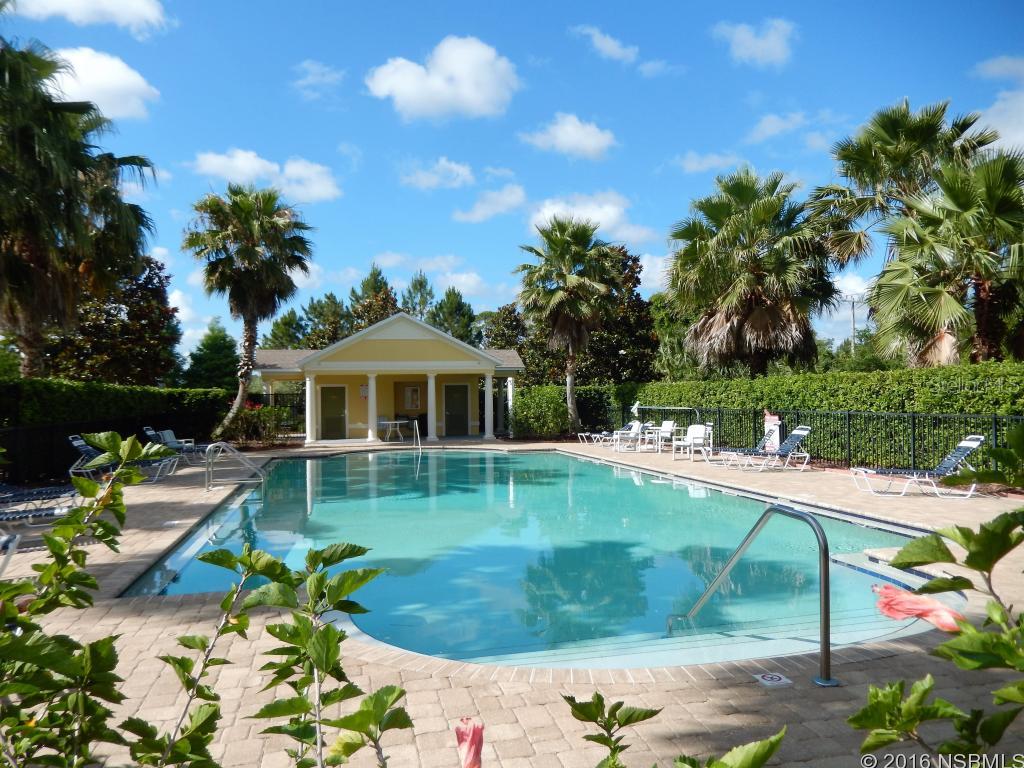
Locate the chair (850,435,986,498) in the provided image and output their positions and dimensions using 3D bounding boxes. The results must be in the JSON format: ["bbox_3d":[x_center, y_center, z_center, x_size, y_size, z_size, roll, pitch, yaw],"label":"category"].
[{"bbox_3d":[6.383,1.292,11.707,1.740,0.920,0.640,-1,-1,17],"label":"chair"}]

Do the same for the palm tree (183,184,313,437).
[{"bbox_3d":[-10.194,-2.794,28.500,5.000,9.800,5.000,-1,-1,0],"label":"palm tree"}]

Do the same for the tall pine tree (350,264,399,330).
[{"bbox_3d":[-9.282,-2.704,50.073,4.400,10.820,4.400,-1,-1,0],"label":"tall pine tree"}]

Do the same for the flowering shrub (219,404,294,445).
[{"bbox_3d":[-9.536,1.512,27.600,2.650,1.500,1.900,-1,-1,0],"label":"flowering shrub"}]

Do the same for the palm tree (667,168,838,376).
[{"bbox_3d":[8.130,-2.643,25.000,5.500,9.356,5.500,-1,-1,18],"label":"palm tree"}]

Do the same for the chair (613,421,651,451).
[{"bbox_3d":[3.364,1.507,21.072,0.750,0.900,0.650,0,-1,-8],"label":"chair"}]

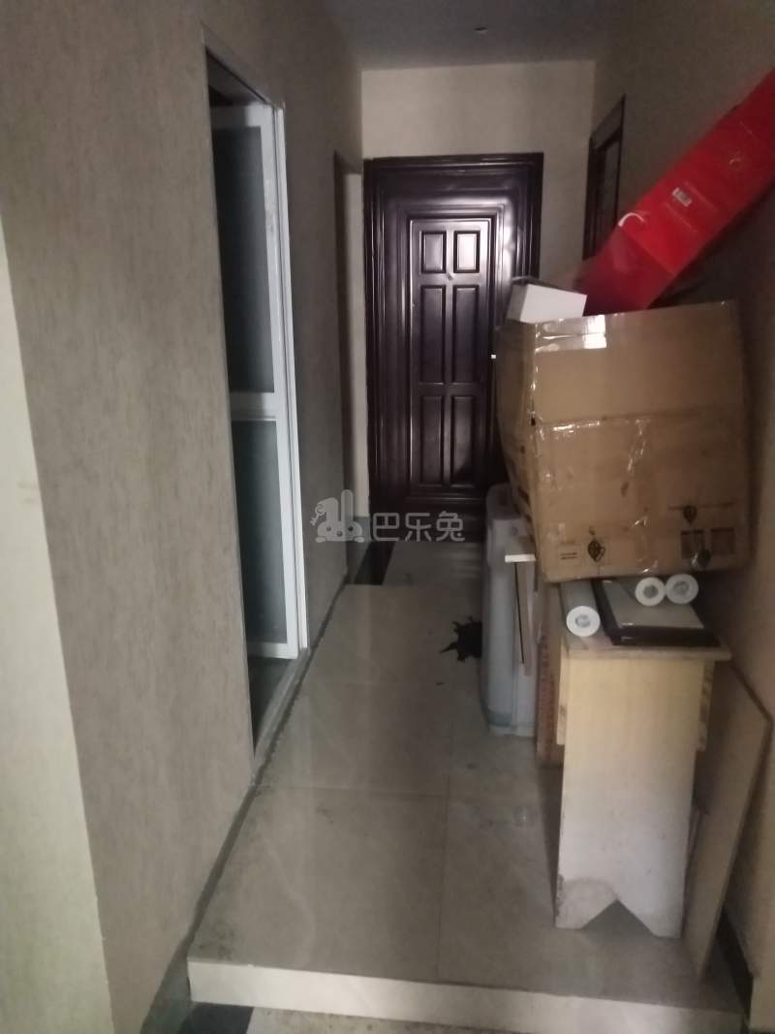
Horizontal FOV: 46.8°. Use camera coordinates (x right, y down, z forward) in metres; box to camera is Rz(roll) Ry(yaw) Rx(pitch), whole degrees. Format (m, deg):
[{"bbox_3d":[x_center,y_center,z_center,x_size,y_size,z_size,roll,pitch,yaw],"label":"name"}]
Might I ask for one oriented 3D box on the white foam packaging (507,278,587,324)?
[{"bbox_3d":[0.408,-0.541,2.303,0.162,0.090,0.110,6,15,-14],"label":"white foam packaging"}]

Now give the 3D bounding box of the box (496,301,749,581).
[{"bbox_3d":[0.603,-0.226,2.431,0.479,0.626,0.612,-6,11,1],"label":"box"}]

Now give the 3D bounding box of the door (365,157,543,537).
[{"bbox_3d":[0.358,-0.888,4.976,0.942,2.078,0.120,1,14,6],"label":"door"}]

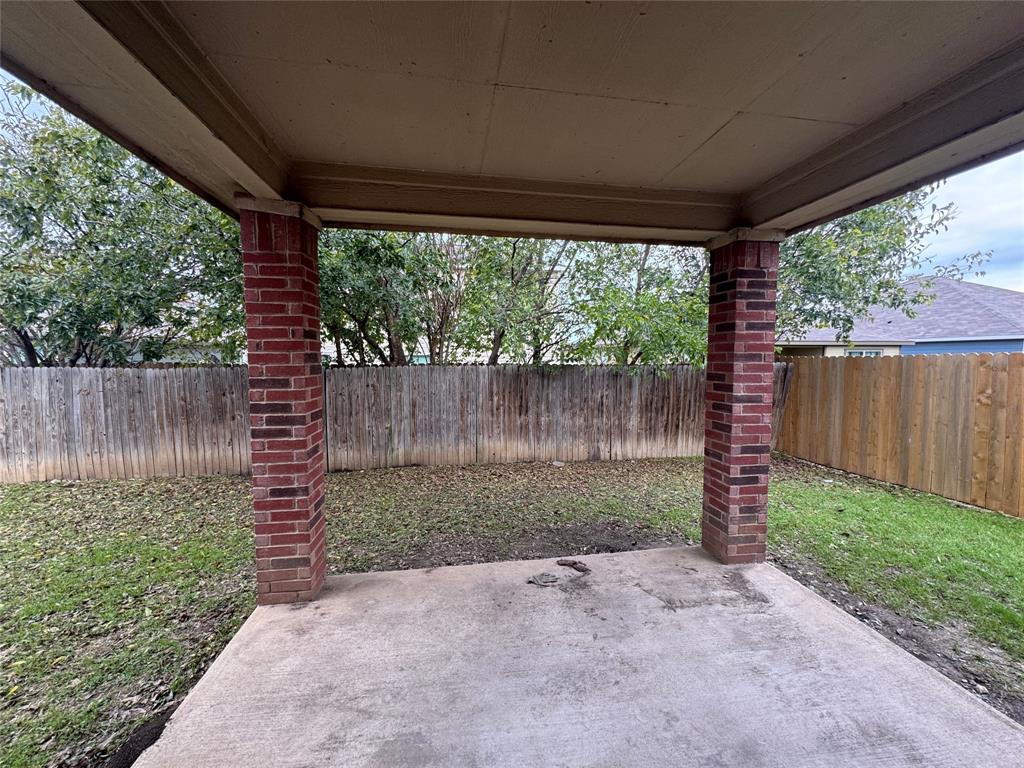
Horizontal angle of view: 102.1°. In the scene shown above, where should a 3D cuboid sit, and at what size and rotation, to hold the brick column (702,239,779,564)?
[{"bbox_3d":[1.760,0.153,3.228,0.326,2.420,0.320,-1,4,-9],"label":"brick column"}]

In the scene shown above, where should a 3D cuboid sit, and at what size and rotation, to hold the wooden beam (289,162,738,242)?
[{"bbox_3d":[0.127,-1.242,2.906,3.050,0.275,0.270,-1,4,-9],"label":"wooden beam"}]

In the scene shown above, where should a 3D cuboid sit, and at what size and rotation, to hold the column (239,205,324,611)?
[{"bbox_3d":[-1.469,0.173,2.724,0.326,2.455,0.320,-1,4,-9],"label":"column"}]

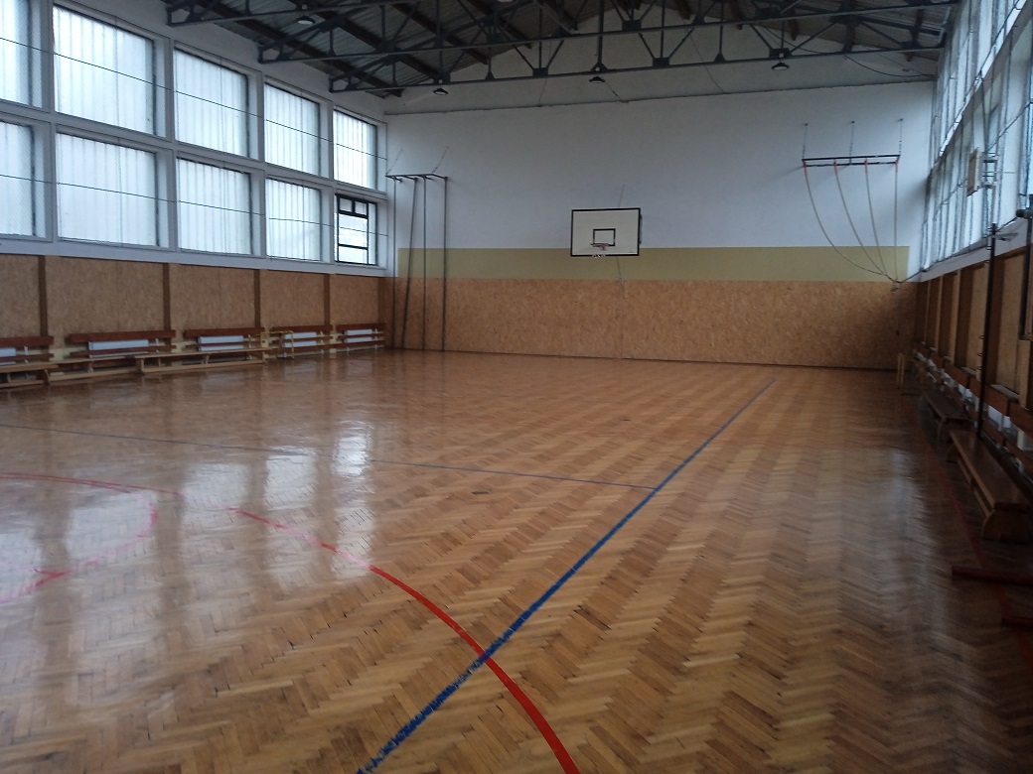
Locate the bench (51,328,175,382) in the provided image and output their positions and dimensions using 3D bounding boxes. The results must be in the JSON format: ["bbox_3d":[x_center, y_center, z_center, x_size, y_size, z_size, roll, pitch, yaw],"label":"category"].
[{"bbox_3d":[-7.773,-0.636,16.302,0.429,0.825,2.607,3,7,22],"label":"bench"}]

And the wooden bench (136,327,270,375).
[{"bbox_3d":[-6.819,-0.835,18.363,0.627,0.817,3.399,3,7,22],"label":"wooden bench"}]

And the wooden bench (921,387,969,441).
[{"bbox_3d":[5.942,0.360,11.710,0.289,0.313,3.383,3,7,22],"label":"wooden bench"}]

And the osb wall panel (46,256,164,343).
[{"bbox_3d":[-7.959,-1.687,16.433,0.030,1.576,2.706,3,7,22],"label":"osb wall panel"}]

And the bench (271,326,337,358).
[{"bbox_3d":[-5.631,-1.231,22.195,0.264,0.751,2.722,3,7,22],"label":"bench"}]

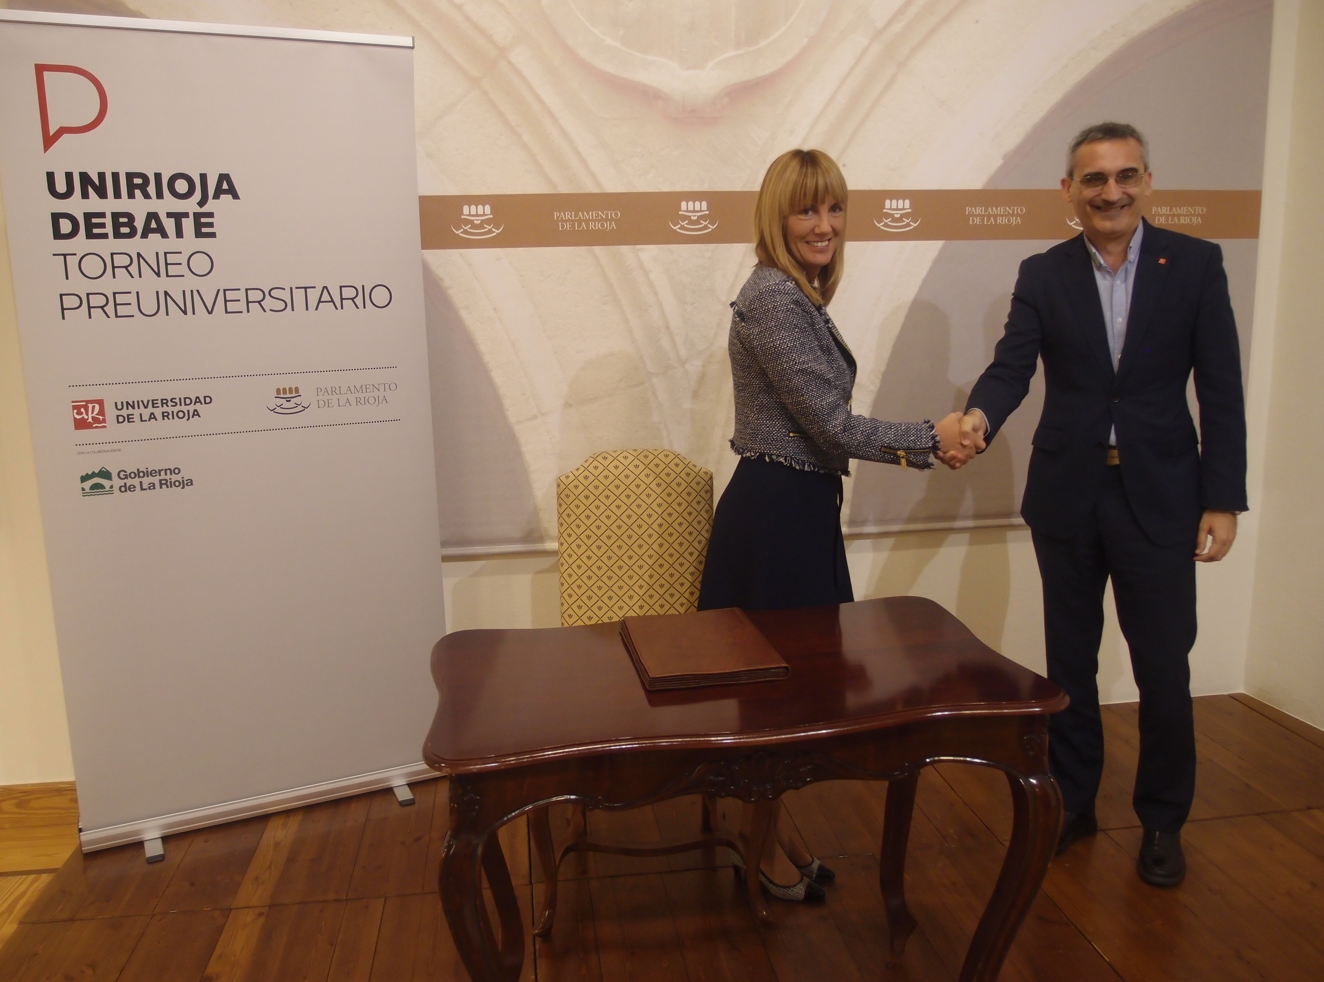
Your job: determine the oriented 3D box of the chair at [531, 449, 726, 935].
[{"bbox_3d":[-0.038,0.451,2.590,0.560,1.035,0.575,-2,11,-3],"label":"chair"}]

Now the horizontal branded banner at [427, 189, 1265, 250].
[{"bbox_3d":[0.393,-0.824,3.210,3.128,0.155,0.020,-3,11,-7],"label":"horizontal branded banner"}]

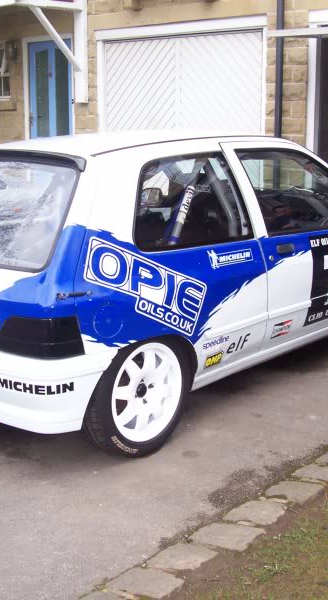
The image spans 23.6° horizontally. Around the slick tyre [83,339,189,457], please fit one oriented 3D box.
[{"bbox_3d":[-0.127,0.369,3.293,0.190,0.570,0.570,10,16,42],"label":"slick tyre"}]

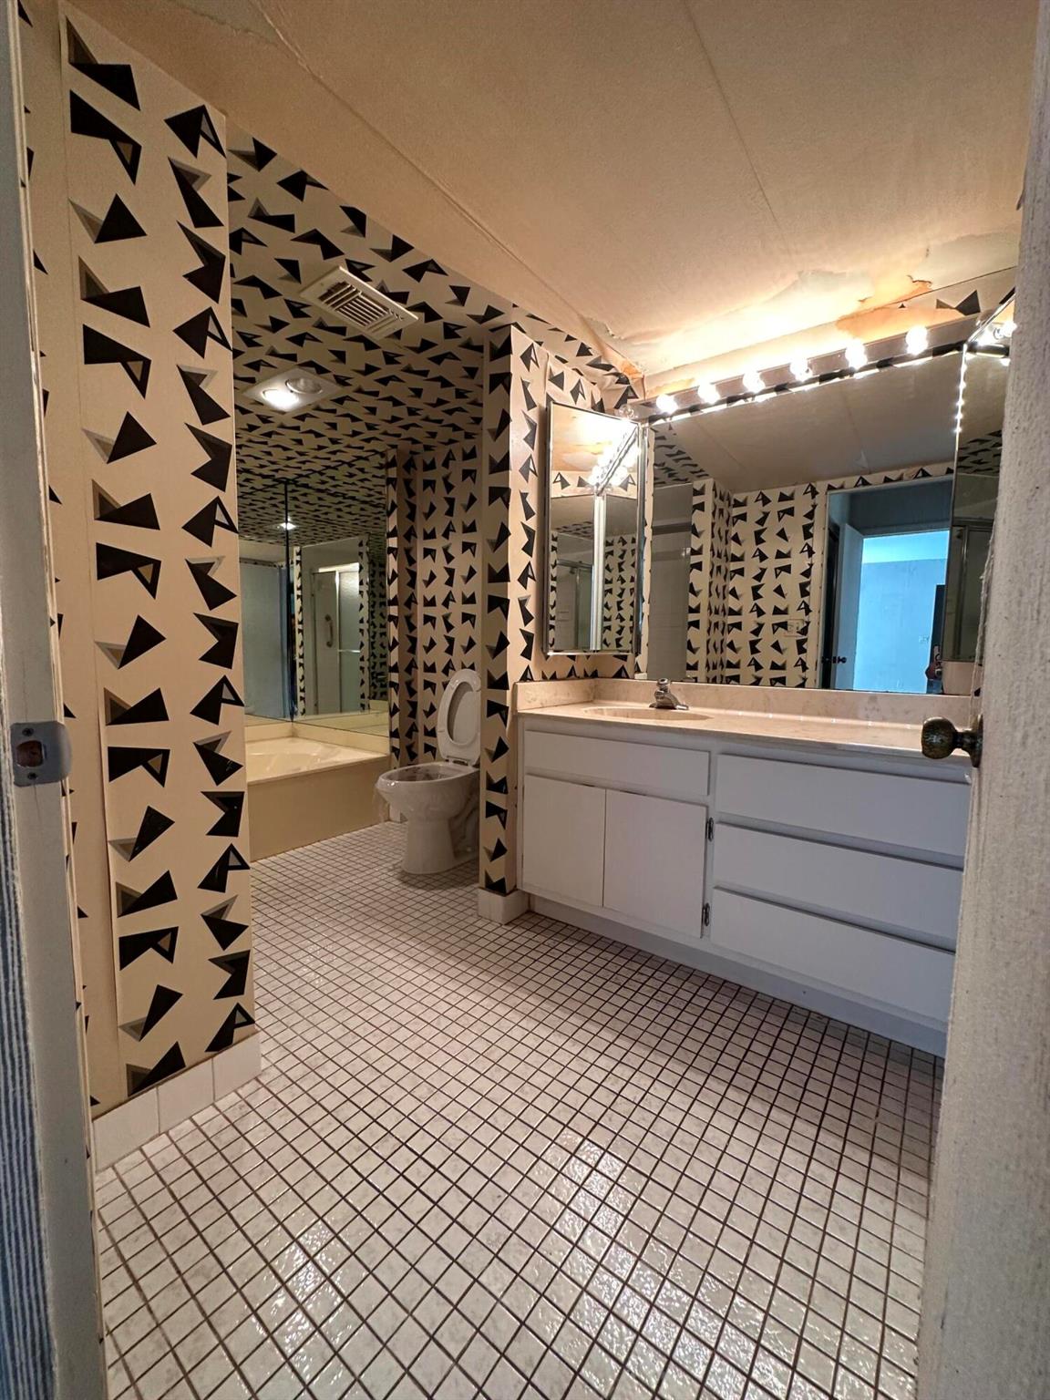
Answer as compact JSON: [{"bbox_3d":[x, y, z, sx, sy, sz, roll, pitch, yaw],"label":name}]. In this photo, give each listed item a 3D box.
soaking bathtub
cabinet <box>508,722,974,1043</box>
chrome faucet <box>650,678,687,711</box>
[{"bbox_3d":[-1.595,0.520,2.975,0.995,0.387,1.414,5,7,37],"label":"soaking bathtub"},{"bbox_3d":[0.688,0.458,1.878,1.394,0.773,0.553,5,7,37],"label":"cabinet"},{"bbox_3d":[0.536,-0.020,2.157,0.157,0.123,0.141,5,7,37],"label":"chrome faucet"}]

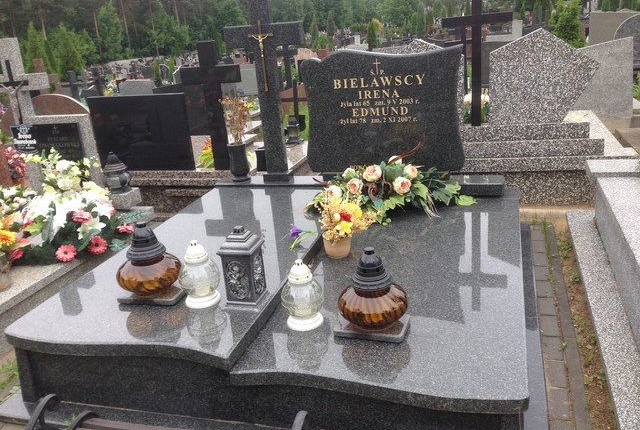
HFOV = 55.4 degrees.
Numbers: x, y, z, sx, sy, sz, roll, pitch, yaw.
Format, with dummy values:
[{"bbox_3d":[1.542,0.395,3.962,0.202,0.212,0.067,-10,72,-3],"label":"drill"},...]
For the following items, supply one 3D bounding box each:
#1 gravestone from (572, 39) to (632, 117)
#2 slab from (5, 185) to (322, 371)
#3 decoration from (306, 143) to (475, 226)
[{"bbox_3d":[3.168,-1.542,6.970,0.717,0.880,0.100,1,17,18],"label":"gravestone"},{"bbox_3d":[-0.465,0.149,3.037,0.941,0.050,2.035,1,20,17],"label":"slab"},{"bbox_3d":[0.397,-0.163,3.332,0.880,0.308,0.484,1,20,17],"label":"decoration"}]

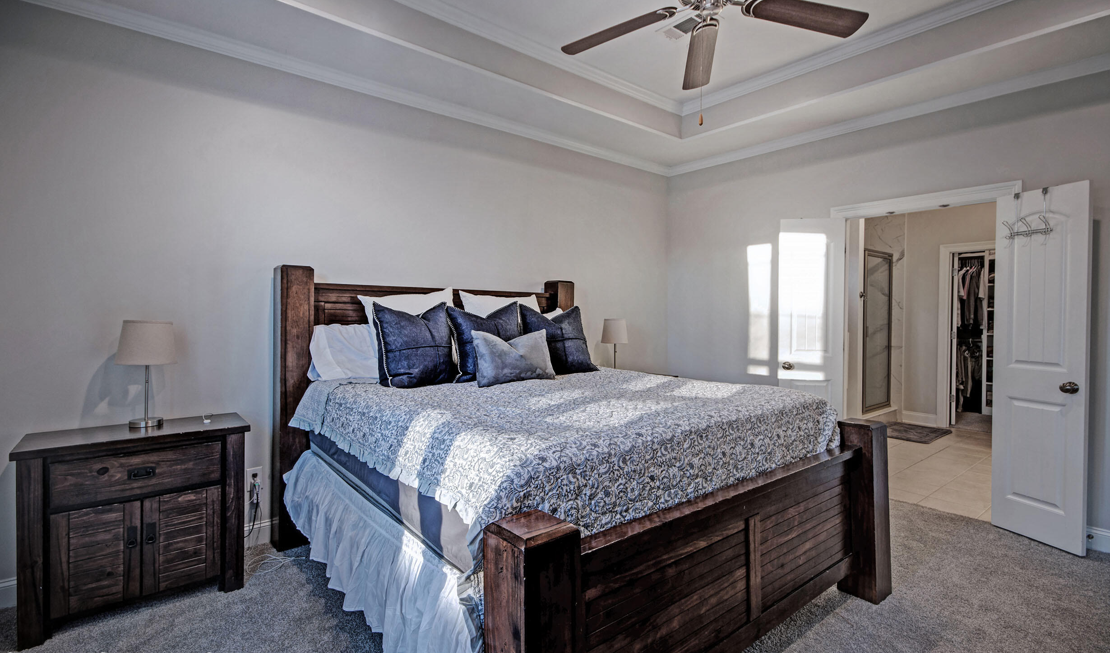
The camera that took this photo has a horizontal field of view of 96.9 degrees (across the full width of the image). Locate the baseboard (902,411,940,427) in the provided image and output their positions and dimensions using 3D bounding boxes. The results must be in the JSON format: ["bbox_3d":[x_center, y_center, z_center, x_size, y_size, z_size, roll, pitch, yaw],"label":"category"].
[{"bbox_3d":[4.421,1.117,5.970,0.016,0.136,0.348,-1,2,-39],"label":"baseboard"}]

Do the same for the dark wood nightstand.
[{"bbox_3d":[-1.893,0.851,2.265,0.772,0.769,0.413,-1,2,-39],"label":"dark wood nightstand"}]

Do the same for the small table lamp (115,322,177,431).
[{"bbox_3d":[-1.916,0.218,2.320,0.224,0.494,0.224,-1,2,-39],"label":"small table lamp"}]

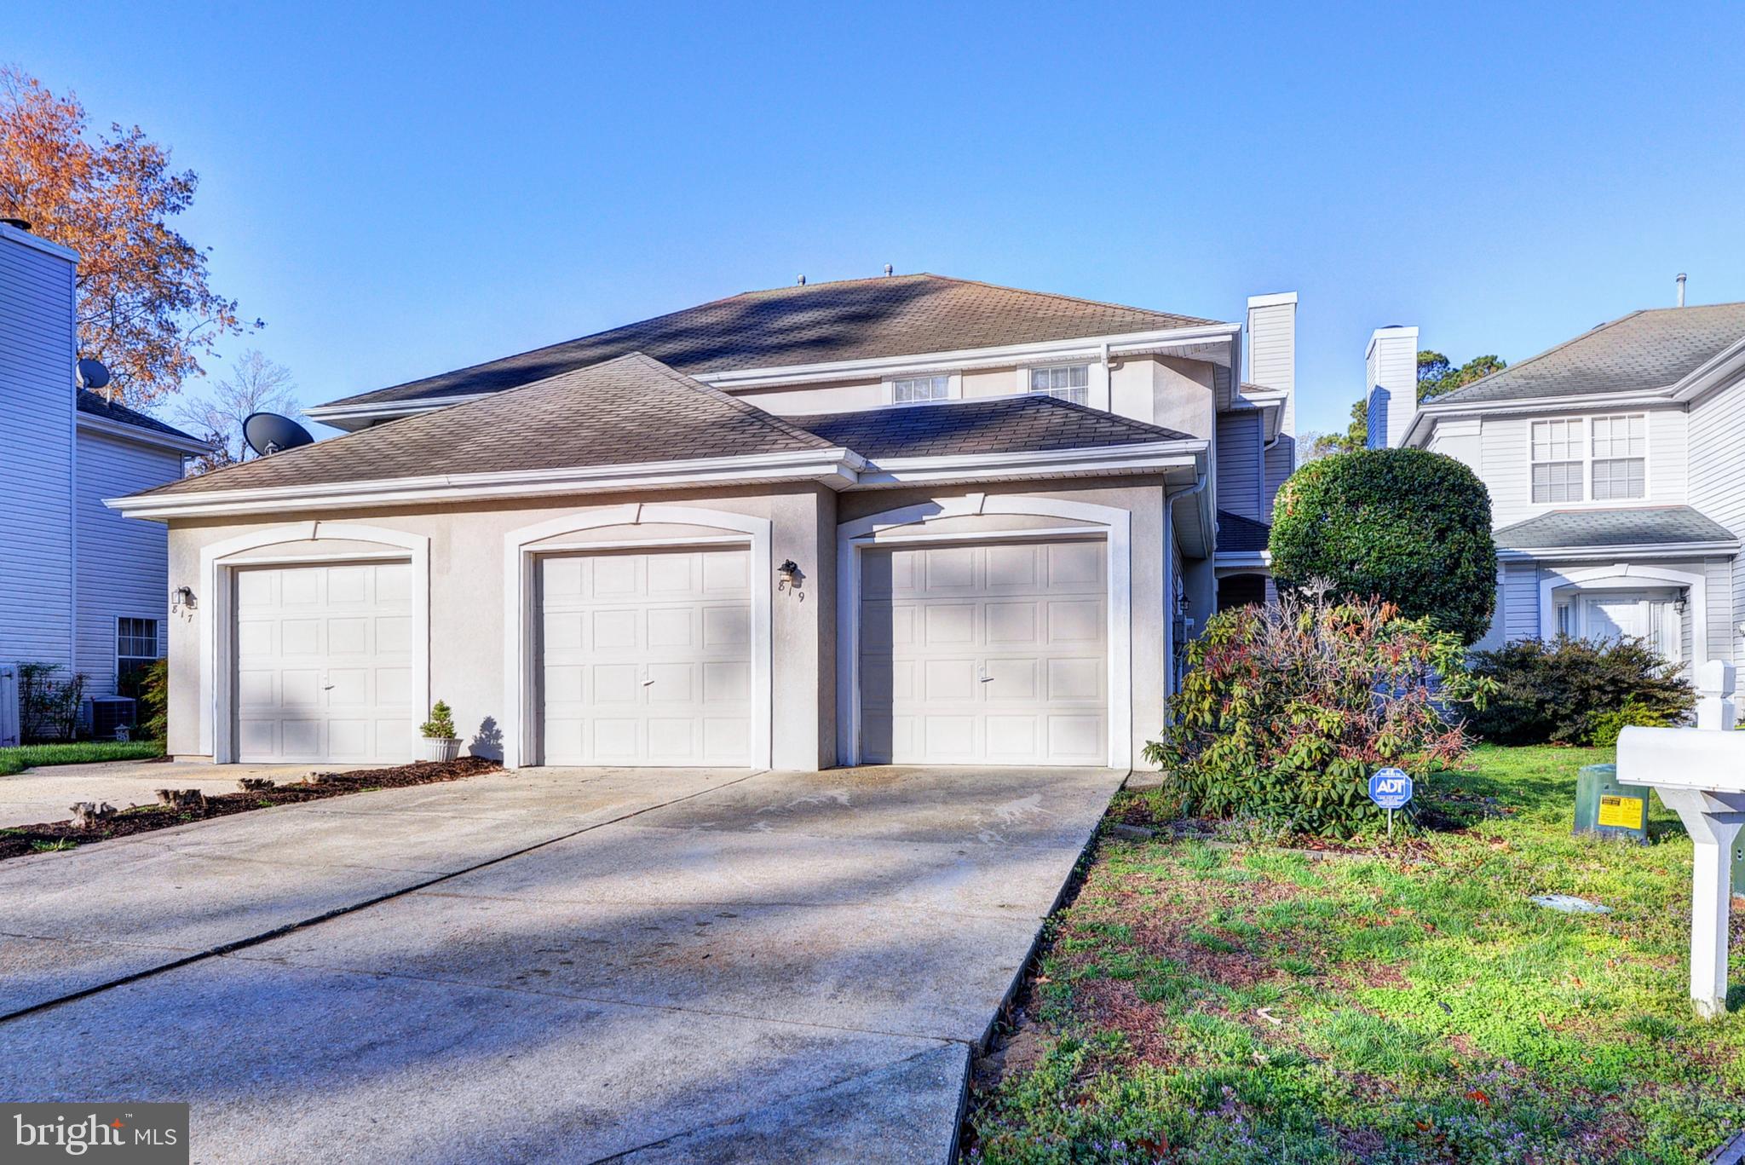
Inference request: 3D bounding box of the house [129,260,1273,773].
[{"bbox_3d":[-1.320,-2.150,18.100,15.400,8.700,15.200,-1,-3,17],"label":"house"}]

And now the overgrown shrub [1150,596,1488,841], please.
[{"bbox_3d":[3.000,0.830,7.350,2.150,1.550,1.900,-1,-3,17],"label":"overgrown shrub"}]

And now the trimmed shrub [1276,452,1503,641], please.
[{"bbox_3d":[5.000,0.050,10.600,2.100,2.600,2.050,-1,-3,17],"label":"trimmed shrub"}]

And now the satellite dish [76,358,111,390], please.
[{"bbox_3d":[-15.000,-4.000,20.500,0.660,0.640,0.450,1,-3,-30],"label":"satellite dish"}]

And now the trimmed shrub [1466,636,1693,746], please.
[{"bbox_3d":[9.950,1.550,15.100,2.800,1.450,1.900,-1,-3,17],"label":"trimmed shrub"}]

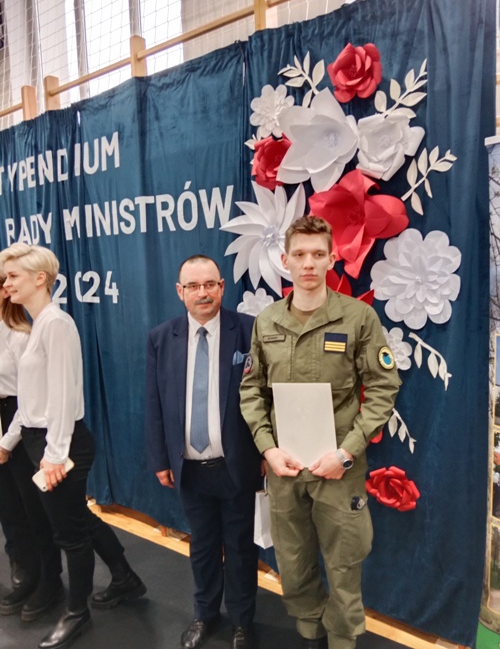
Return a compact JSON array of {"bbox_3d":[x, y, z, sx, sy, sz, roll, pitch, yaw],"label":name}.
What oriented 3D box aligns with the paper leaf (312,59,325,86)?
[{"bbox_3d":[0.298,-1.087,2.169,0.054,0.104,0.016,11,13,35],"label":"paper leaf"}]

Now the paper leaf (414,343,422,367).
[{"bbox_3d":[0.690,0.129,2.051,0.032,0.104,0.014,2,7,36],"label":"paper leaf"}]

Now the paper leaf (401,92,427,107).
[{"bbox_3d":[0.643,-0.879,1.963,0.102,0.043,0.014,-6,2,36],"label":"paper leaf"}]

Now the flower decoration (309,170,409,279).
[{"bbox_3d":[0.433,-0.405,2.046,0.440,0.441,0.160,4,8,36],"label":"flower decoration"}]

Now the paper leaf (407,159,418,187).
[{"bbox_3d":[0.644,-0.598,1.982,0.035,0.106,0.016,6,10,35],"label":"paper leaf"}]

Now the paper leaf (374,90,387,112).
[{"bbox_3d":[0.523,-0.891,2.001,0.054,0.083,0.015,4,8,36],"label":"paper leaf"}]

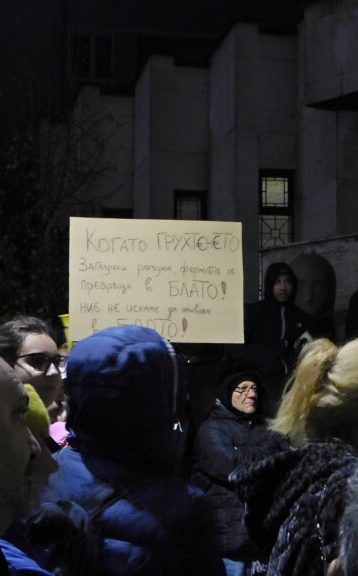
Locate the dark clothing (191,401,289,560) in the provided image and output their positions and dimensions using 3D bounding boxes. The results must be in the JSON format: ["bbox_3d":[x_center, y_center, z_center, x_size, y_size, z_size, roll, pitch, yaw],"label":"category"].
[{"bbox_3d":[0.332,1.011,6.950,0.540,0.820,0.370,3,-4,-30],"label":"dark clothing"}]

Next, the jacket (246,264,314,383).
[{"bbox_3d":[0.698,0.258,9.000,0.540,0.850,0.360,1,-4,-10],"label":"jacket"}]

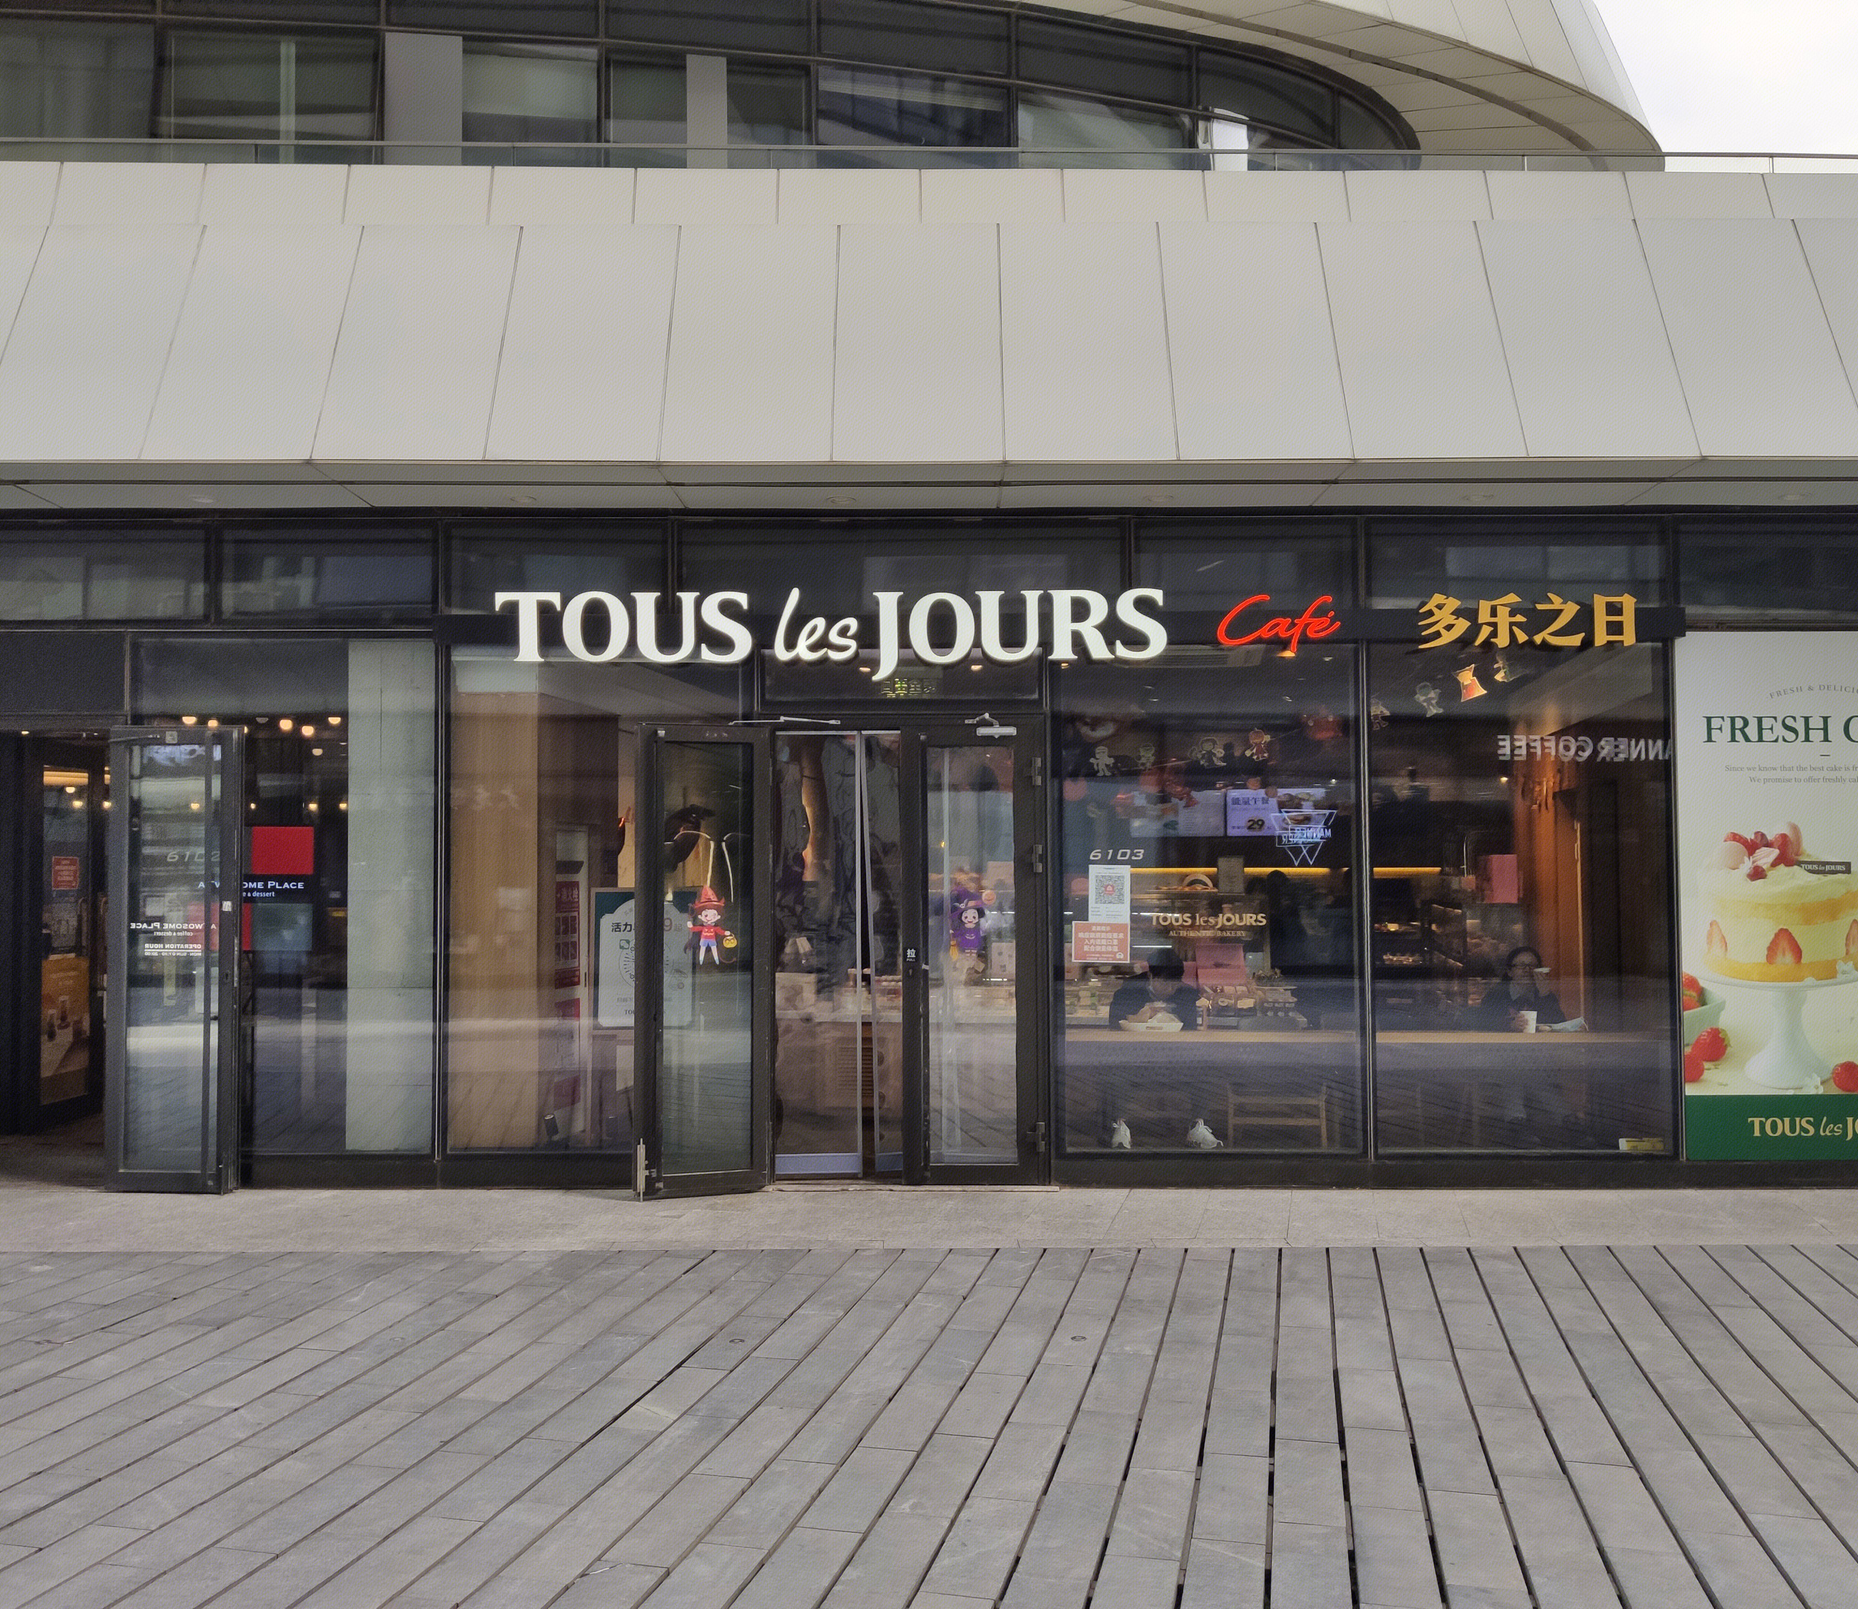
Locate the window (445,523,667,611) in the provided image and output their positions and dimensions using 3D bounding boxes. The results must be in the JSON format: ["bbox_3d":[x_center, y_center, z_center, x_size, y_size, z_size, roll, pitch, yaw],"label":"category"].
[{"bbox_3d":[-1.908,-1.197,8.280,1.154,0.494,0.080,0,-2,0],"label":"window"}]

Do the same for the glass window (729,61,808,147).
[{"bbox_3d":[-1.194,-5.230,12.100,0.616,0.718,0.070,0,-2,-10],"label":"glass window"}]

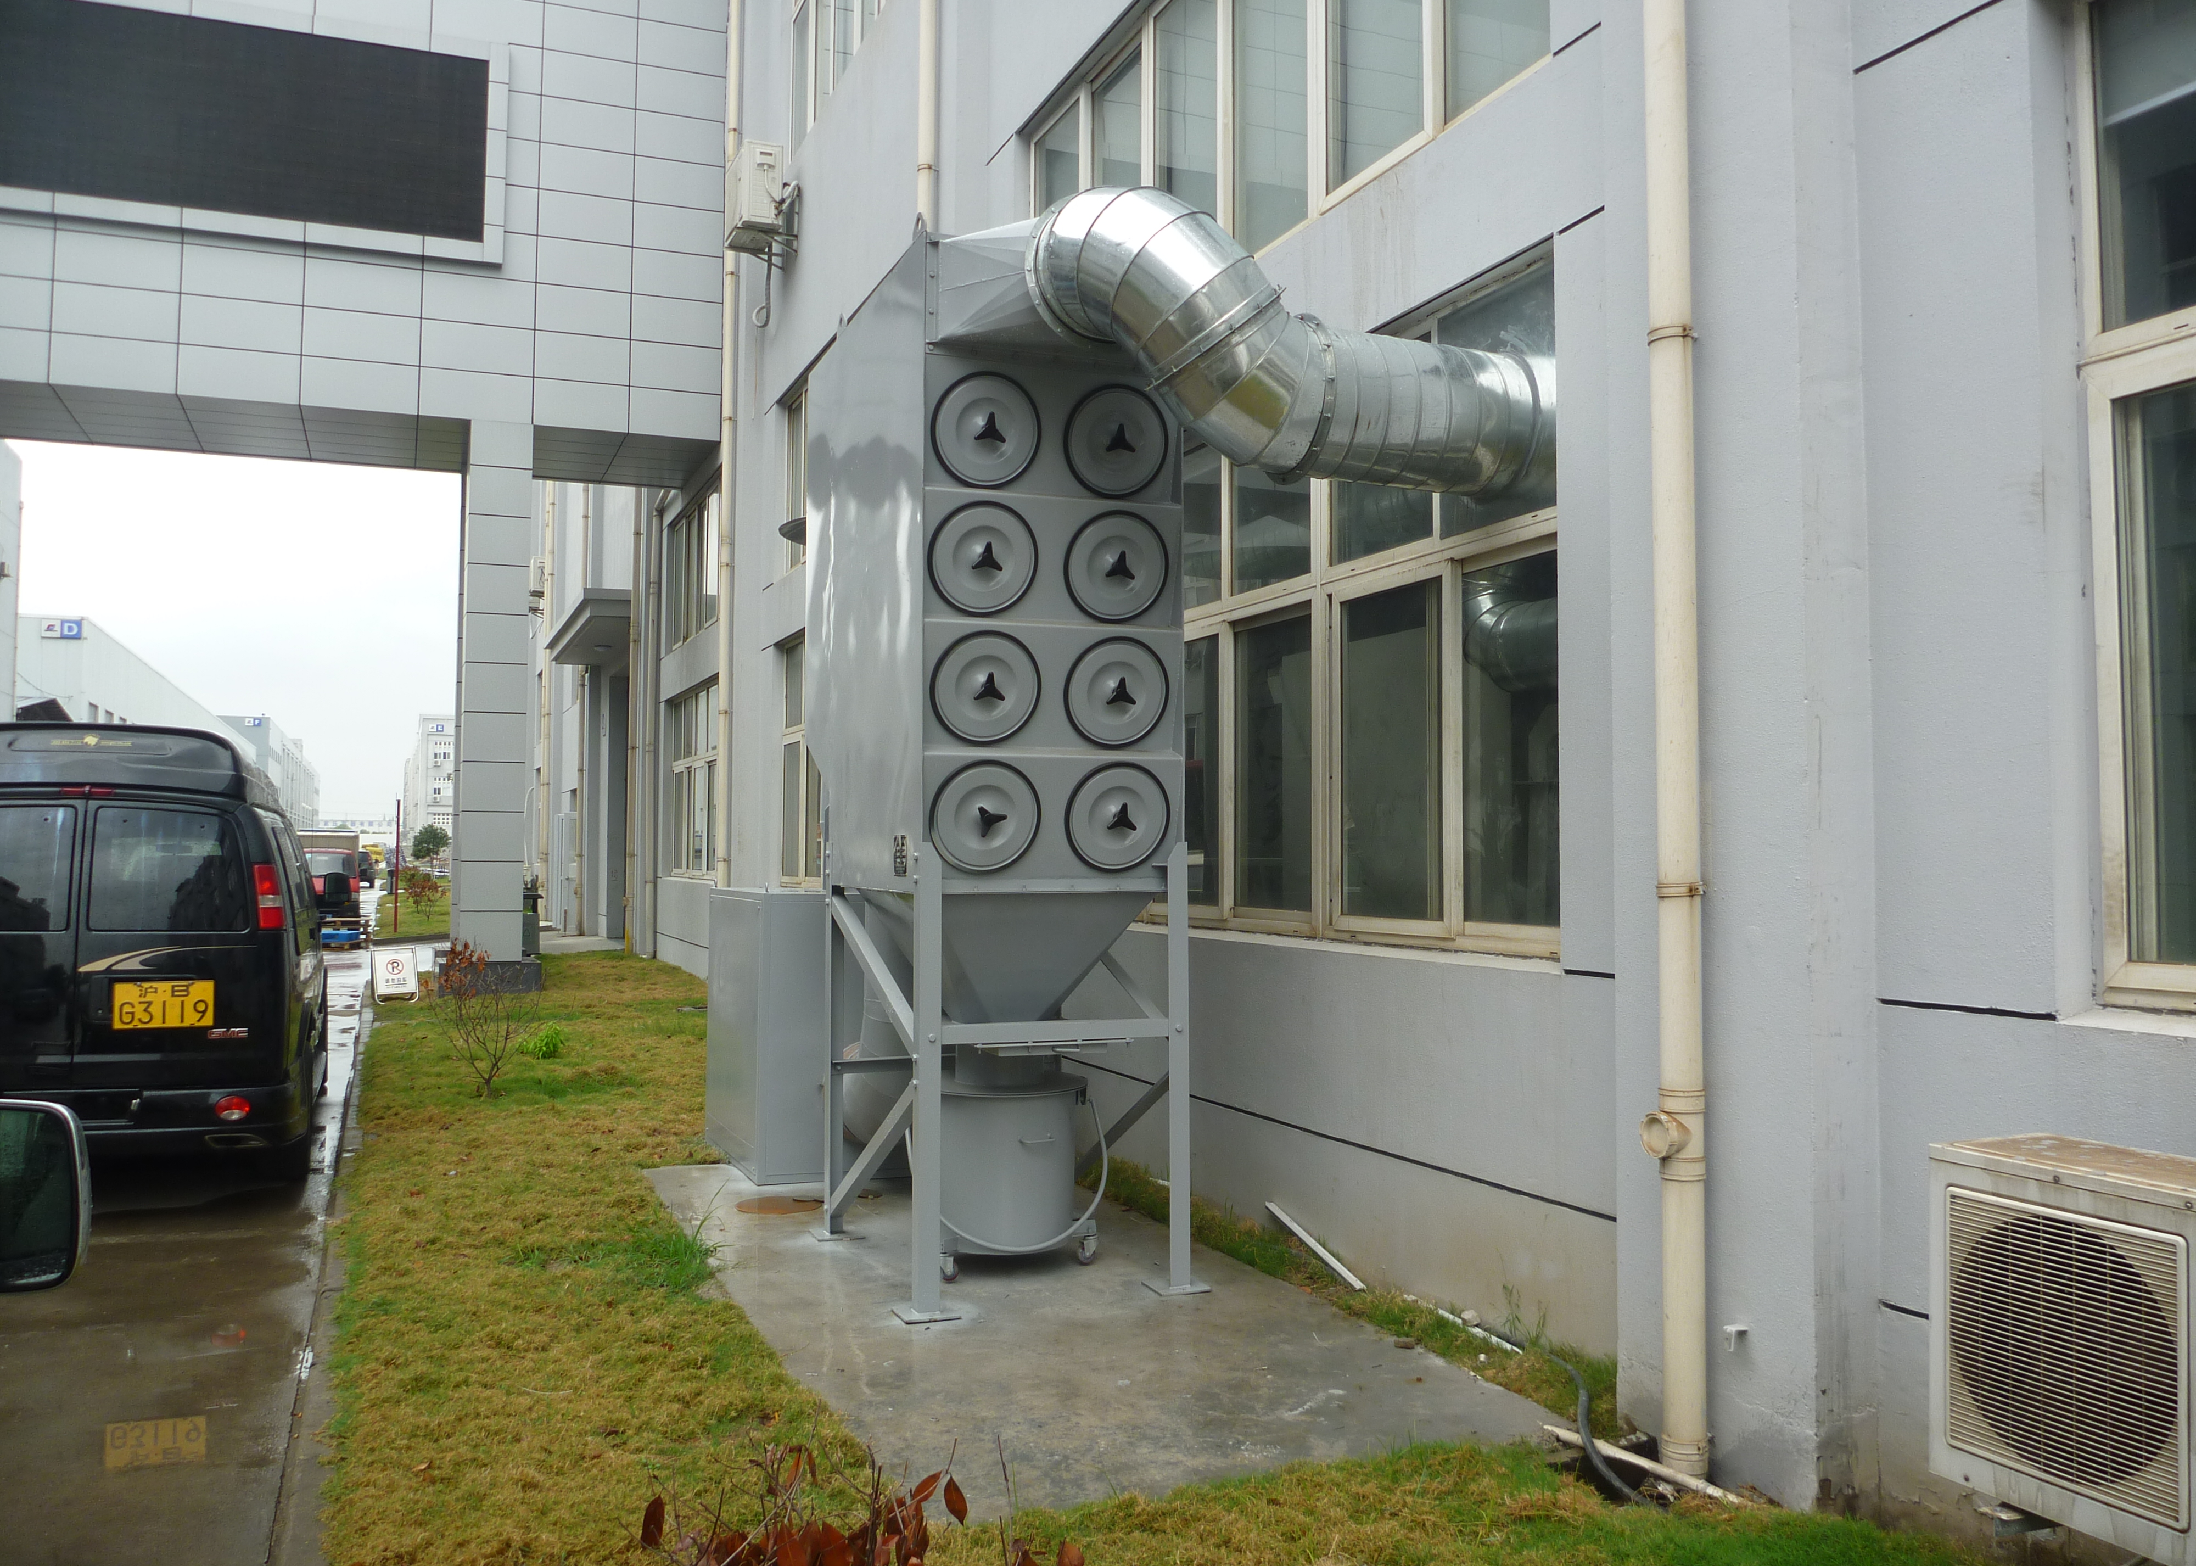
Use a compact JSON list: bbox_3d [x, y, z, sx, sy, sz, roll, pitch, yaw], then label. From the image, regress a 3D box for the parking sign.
[{"bbox_3d":[-8.063,2.189,20.370,0.480,0.630,0.360,2,-3,-30],"label":"parking sign"}]

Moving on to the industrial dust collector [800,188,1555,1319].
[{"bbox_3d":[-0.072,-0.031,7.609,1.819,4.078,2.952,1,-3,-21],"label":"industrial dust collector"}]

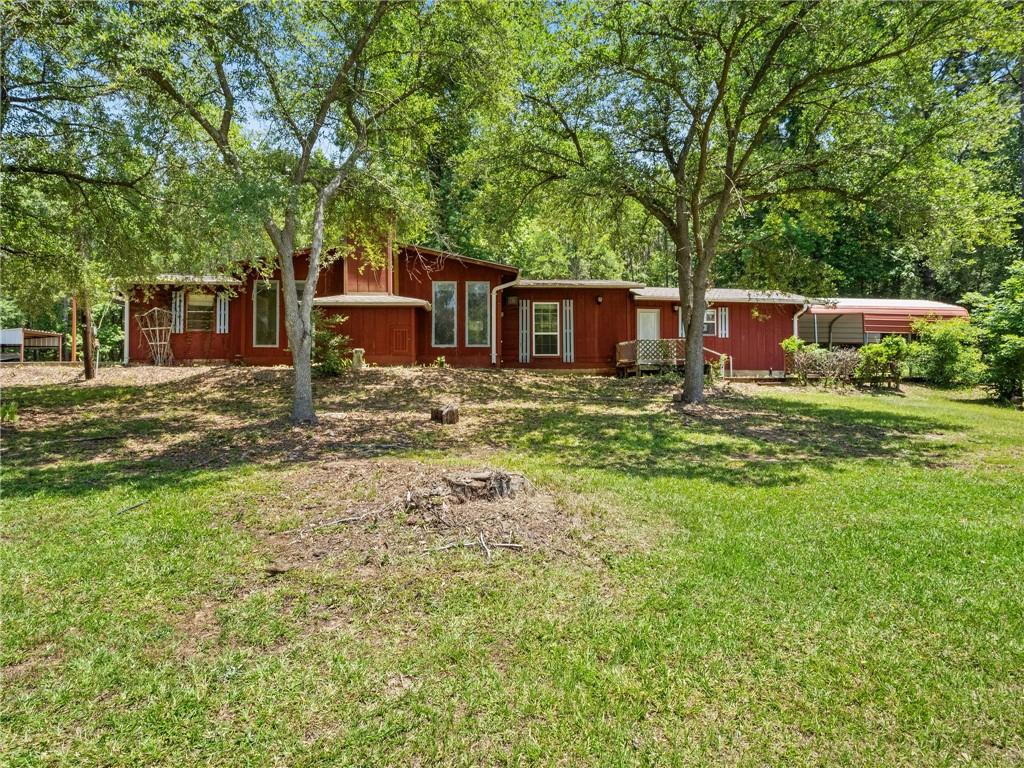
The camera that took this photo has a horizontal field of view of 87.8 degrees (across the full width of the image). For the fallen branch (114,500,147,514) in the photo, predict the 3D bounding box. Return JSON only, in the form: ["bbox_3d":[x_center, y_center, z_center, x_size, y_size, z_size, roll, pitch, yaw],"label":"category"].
[{"bbox_3d":[-3.599,1.171,5.050,0.060,0.040,0.380,0,0,37],"label":"fallen branch"}]

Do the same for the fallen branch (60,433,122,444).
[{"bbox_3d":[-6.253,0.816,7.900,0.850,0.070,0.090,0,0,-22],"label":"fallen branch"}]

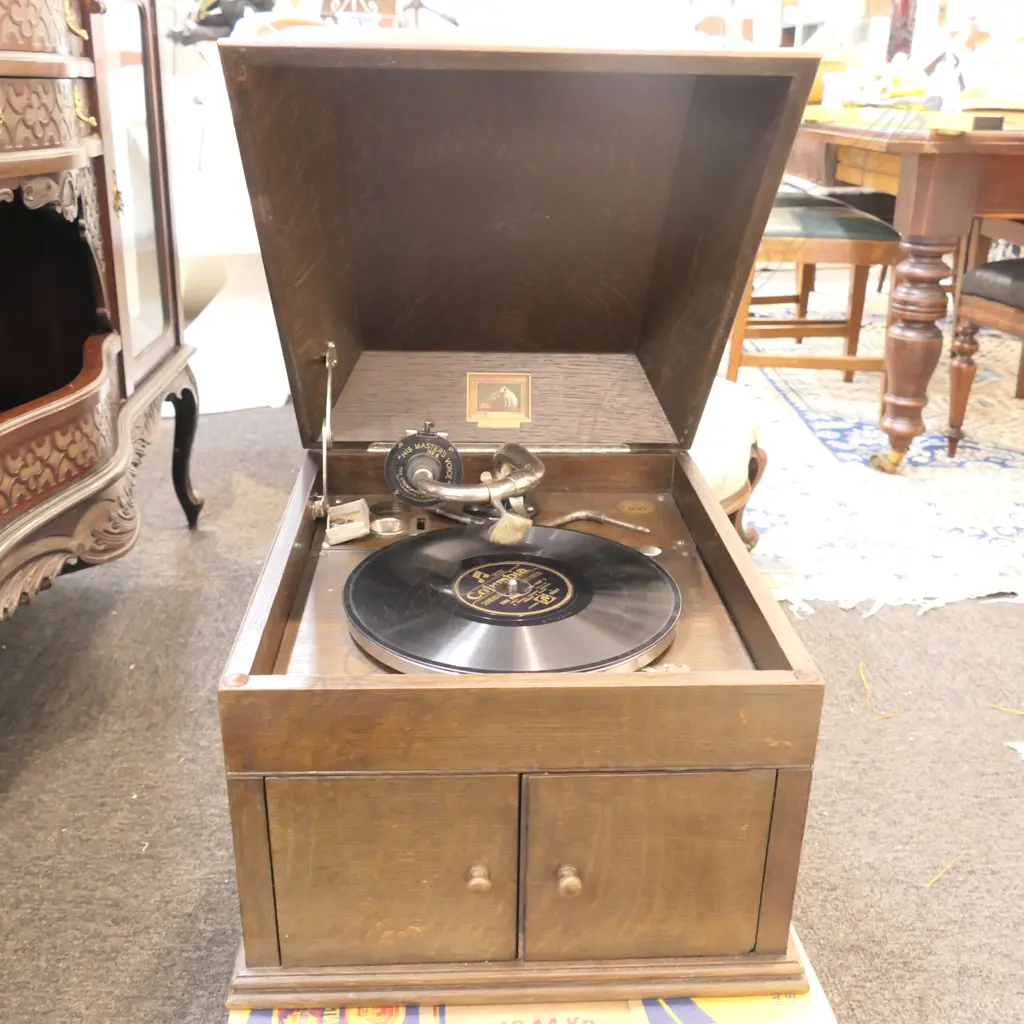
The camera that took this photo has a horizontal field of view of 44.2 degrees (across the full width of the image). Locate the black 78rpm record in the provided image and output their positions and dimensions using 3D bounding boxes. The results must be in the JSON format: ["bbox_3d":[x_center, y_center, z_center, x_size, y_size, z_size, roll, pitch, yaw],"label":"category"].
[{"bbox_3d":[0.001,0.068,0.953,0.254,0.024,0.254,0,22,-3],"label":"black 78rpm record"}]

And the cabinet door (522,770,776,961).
[{"bbox_3d":[0.087,0.234,0.833,0.163,0.146,0.028,0,22,-3],"label":"cabinet door"}]

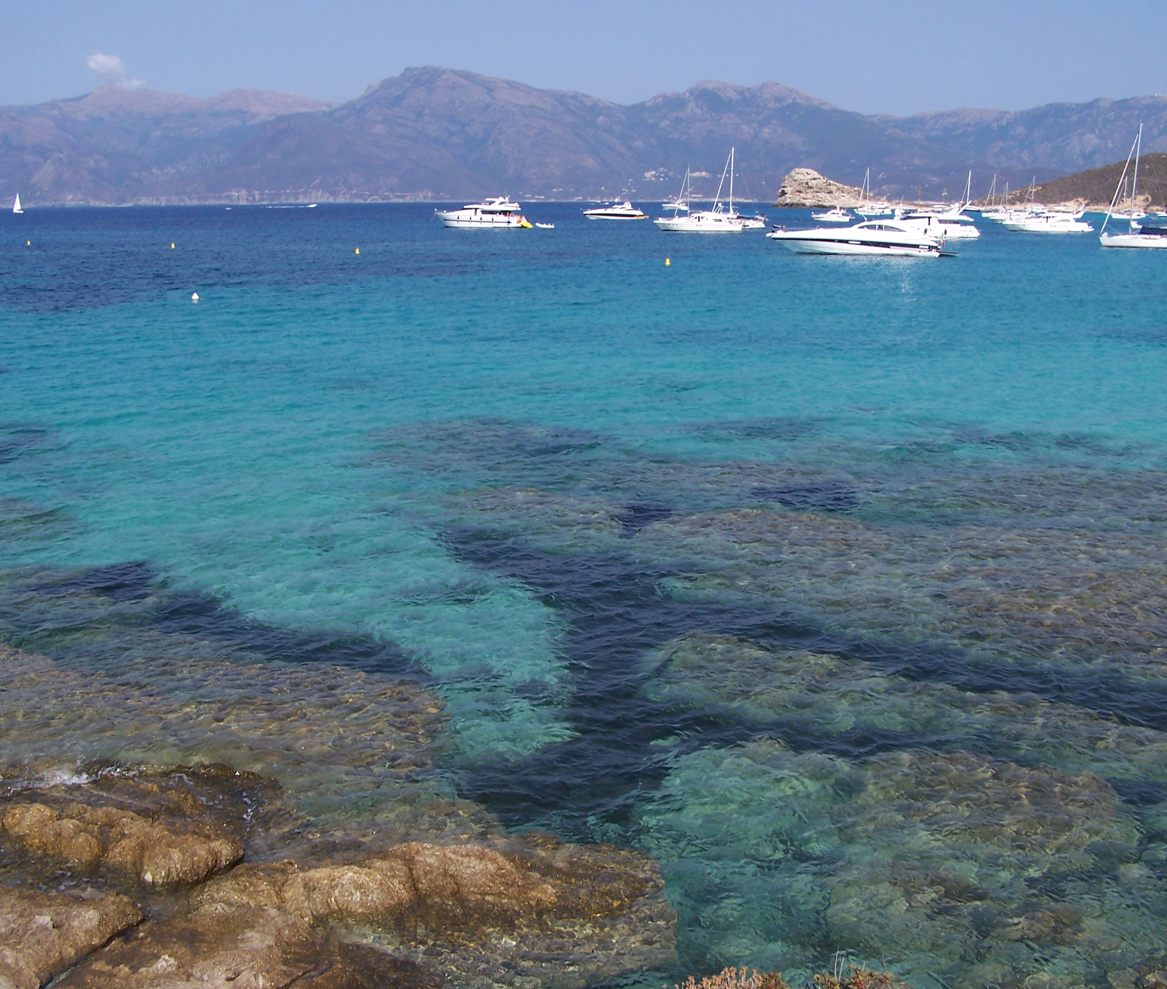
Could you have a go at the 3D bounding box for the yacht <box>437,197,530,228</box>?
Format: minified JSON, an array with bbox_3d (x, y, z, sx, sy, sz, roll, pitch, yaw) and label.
[{"bbox_3d":[-20.790,-58.220,299.650,19.940,6.550,5.300,1,12,4],"label":"yacht"}]

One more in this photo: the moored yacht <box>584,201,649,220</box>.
[{"bbox_3d":[9.760,-84.150,428.430,19.120,5.750,4.900,1,12,5],"label":"moored yacht"}]

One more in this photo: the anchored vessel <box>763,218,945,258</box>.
[{"bbox_3d":[28.660,-26.990,151.990,19.000,4.080,4.800,5,13,23],"label":"anchored vessel"}]

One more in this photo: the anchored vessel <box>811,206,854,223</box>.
[{"bbox_3d":[67.490,-75.880,392.700,11.100,4.330,3.800,3,12,14],"label":"anchored vessel"}]

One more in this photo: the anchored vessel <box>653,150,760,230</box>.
[{"bbox_3d":[22.860,-56.090,267.630,19.180,15.720,5.000,1,12,7],"label":"anchored vessel"}]

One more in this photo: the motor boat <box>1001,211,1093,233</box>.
[{"bbox_3d":[89.740,-52.960,280.830,17.740,4.490,5.000,3,12,16],"label":"motor boat"}]

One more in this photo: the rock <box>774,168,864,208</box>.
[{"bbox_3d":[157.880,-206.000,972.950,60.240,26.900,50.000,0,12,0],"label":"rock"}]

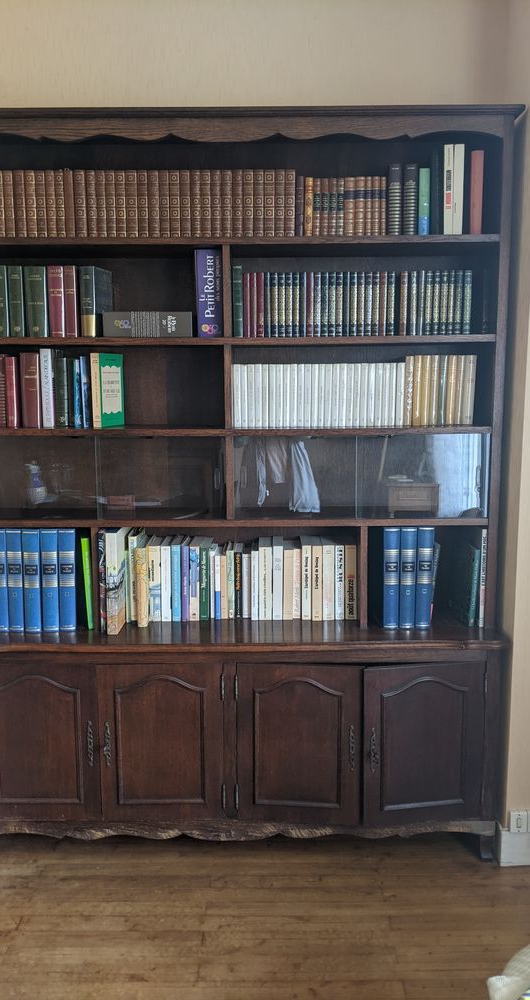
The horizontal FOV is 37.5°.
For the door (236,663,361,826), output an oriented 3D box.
[{"bbox_3d":[0.090,0.650,2.074,0.330,0.446,0.030,1,9,5],"label":"door"}]

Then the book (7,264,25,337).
[{"bbox_3d":[-0.646,-0.523,2.087,0.036,0.179,0.125,0,9,0],"label":"book"}]

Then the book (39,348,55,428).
[{"bbox_3d":[-0.574,-0.302,2.128,0.029,0.207,0.140,0,9,0],"label":"book"}]

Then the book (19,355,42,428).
[{"bbox_3d":[-0.632,-0.303,2.170,0.048,0.200,0.135,0,8,0],"label":"book"}]

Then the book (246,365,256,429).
[{"bbox_3d":[-0.037,-0.286,2.162,0.019,0.171,0.112,0,8,0],"label":"book"}]

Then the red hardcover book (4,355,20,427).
[{"bbox_3d":[-0.663,-0.290,2.110,0.033,0.187,0.125,0,9,0],"label":"red hardcover book"}]

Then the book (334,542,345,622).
[{"bbox_3d":[0.210,0.222,2.255,0.025,0.217,0.140,0,9,0],"label":"book"}]

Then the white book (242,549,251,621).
[{"bbox_3d":[-0.059,0.263,2.518,0.022,0.206,0.130,0,9,0],"label":"white book"}]

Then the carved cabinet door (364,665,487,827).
[{"bbox_3d":[0.433,0.671,2.138,0.344,0.455,0.024,-2,9,-9],"label":"carved cabinet door"}]

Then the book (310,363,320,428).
[{"bbox_3d":[0.136,-0.289,2.161,0.022,0.171,0.115,0,9,0],"label":"book"}]

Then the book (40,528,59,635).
[{"bbox_3d":[-0.606,0.214,2.305,0.044,0.296,0.205,0,8,0],"label":"book"}]

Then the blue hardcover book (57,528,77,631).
[{"bbox_3d":[-0.589,0.224,2.435,0.050,0.311,0.215,0,9,0],"label":"blue hardcover book"}]

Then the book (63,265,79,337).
[{"bbox_3d":[-0.504,-0.524,2.087,0.031,0.180,0.125,0,9,0],"label":"book"}]

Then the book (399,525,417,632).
[{"bbox_3d":[0.388,0.199,2.218,0.041,0.284,0.205,0,9,0],"label":"book"}]

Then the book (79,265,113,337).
[{"bbox_3d":[-0.466,-0.546,2.179,0.038,0.187,0.130,1,9,11],"label":"book"}]

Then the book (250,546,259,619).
[{"bbox_3d":[-0.028,0.241,2.330,0.021,0.206,0.128,0,8,0],"label":"book"}]

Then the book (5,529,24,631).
[{"bbox_3d":[-0.672,0.202,2.196,0.047,0.285,0.210,0,9,0],"label":"book"}]

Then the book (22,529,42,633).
[{"bbox_3d":[-0.628,0.205,2.208,0.043,0.286,0.205,0,9,0],"label":"book"}]

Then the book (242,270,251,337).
[{"bbox_3d":[-0.052,-0.565,2.288,0.019,0.183,0.120,0,9,0],"label":"book"}]

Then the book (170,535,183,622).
[{"bbox_3d":[-0.260,0.236,2.367,0.027,0.231,0.145,0,8,0],"label":"book"}]

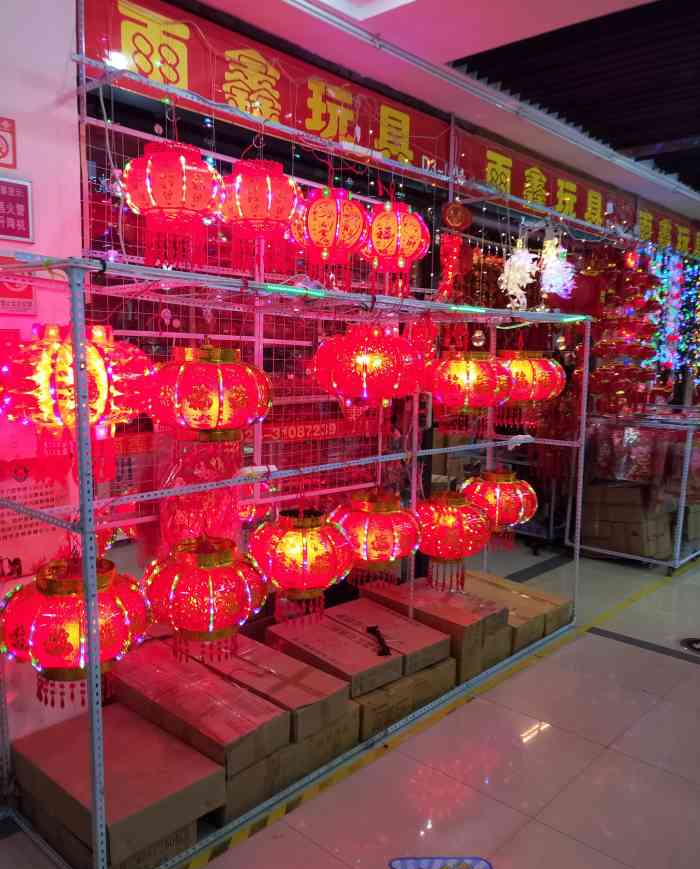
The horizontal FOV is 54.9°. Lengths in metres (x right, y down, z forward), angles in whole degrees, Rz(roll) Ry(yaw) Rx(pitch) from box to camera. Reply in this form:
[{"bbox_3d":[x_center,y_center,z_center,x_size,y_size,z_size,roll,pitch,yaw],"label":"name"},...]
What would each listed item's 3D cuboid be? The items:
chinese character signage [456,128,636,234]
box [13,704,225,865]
[{"bbox_3d":[1.635,-1.834,5.170,2.720,0.390,0.030,-6,9,-44],"label":"chinese character signage"},{"bbox_3d":[-0.802,1.149,2.305,0.673,0.125,0.401,6,8,42],"label":"box"}]

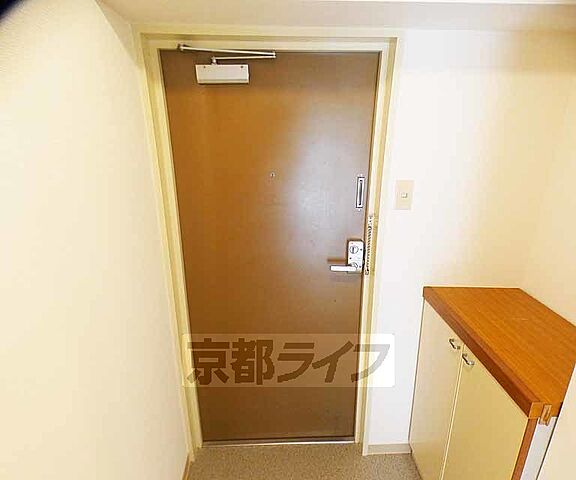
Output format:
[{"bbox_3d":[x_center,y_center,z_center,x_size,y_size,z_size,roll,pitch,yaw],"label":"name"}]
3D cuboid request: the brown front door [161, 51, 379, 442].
[{"bbox_3d":[-0.057,0.191,1.642,0.838,1.930,0.043,-1,18,-2],"label":"brown front door"}]

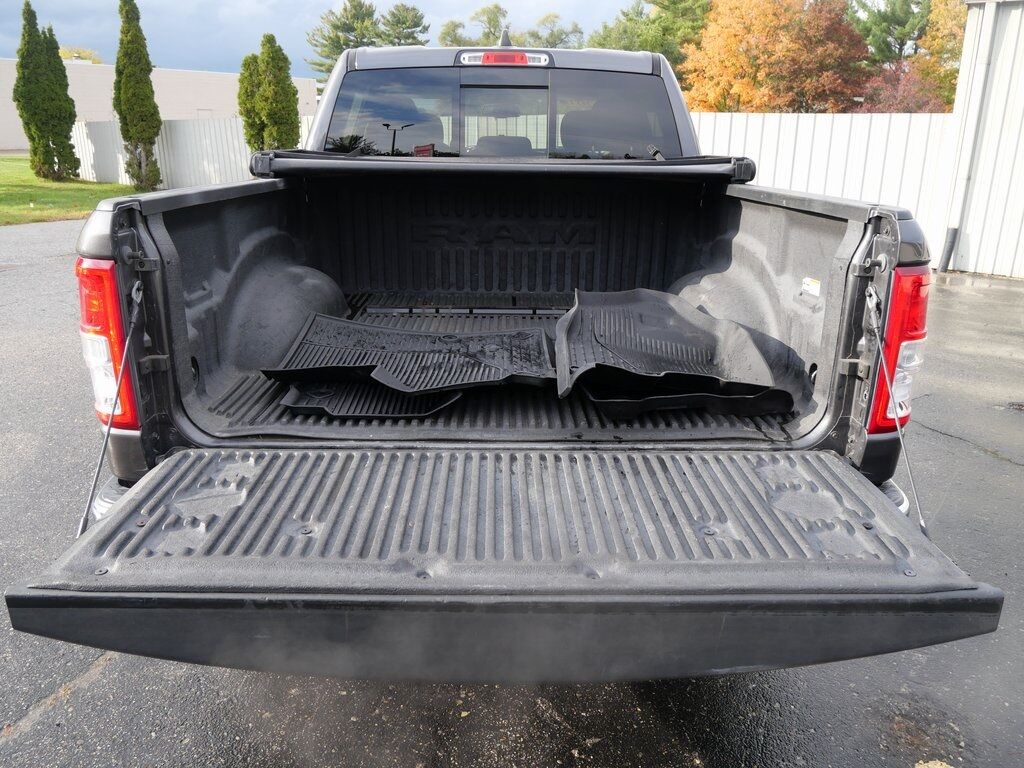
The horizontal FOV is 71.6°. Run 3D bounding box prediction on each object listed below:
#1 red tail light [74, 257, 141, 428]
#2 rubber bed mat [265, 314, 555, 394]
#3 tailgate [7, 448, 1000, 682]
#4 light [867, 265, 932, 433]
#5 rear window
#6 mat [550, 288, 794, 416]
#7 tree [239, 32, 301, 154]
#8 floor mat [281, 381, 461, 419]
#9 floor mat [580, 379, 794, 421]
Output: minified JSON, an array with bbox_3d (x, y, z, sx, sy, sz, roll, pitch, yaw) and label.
[{"bbox_3d":[-0.890,-0.091,1.601,0.130,0.400,0.130,0,19,-1],"label":"red tail light"},{"bbox_3d":[-0.274,-0.103,2.143,0.790,0.100,0.600,0,19,-1],"label":"rubber bed mat"},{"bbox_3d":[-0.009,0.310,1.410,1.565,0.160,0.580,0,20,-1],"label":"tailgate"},{"bbox_3d":[0.870,-0.083,1.623,0.130,0.400,0.130,0,19,-1],"label":"light"},{"bbox_3d":[-0.033,-1.197,3.167,1.620,0.410,0.080,0,6,-1],"label":"rear window"},{"bbox_3d":[0.408,-0.129,2.120,0.600,0.210,0.720,0,19,-1],"label":"mat"},{"bbox_3d":[-4.857,-5.239,14.376,1.240,3.320,1.060,0,17,-1],"label":"tree"},{"bbox_3d":[-0.365,-0.006,1.958,0.460,0.060,0.460,0,19,-1],"label":"floor mat"},{"bbox_3d":[0.460,-0.014,1.970,0.540,0.085,0.400,0,19,-1],"label":"floor mat"}]

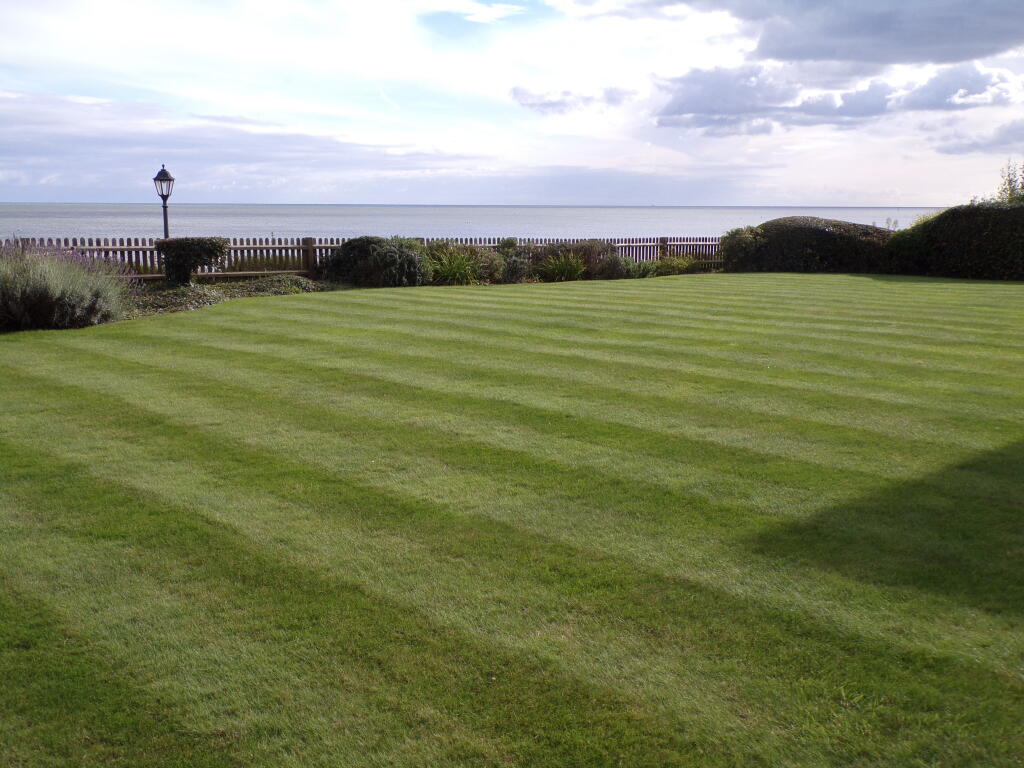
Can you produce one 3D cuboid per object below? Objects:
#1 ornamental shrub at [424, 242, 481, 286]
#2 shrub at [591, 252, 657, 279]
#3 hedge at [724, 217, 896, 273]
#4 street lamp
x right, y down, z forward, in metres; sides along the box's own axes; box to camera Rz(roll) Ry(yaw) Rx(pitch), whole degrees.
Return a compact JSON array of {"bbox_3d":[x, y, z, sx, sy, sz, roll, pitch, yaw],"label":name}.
[{"bbox_3d":[-1.347,-2.732,24.786,1.210,0.937,1.200,0,9,0],"label":"ornamental shrub"},{"bbox_3d":[2.880,-3.068,28.274,1.627,0.653,1.200,-3,10,-20],"label":"shrub"},{"bbox_3d":[8.677,-4.134,32.350,4.810,1.614,2.100,0,9,0],"label":"hedge"},{"bbox_3d":[-6.769,-3.061,21.392,0.430,2.411,0.430,0,9,0],"label":"street lamp"}]

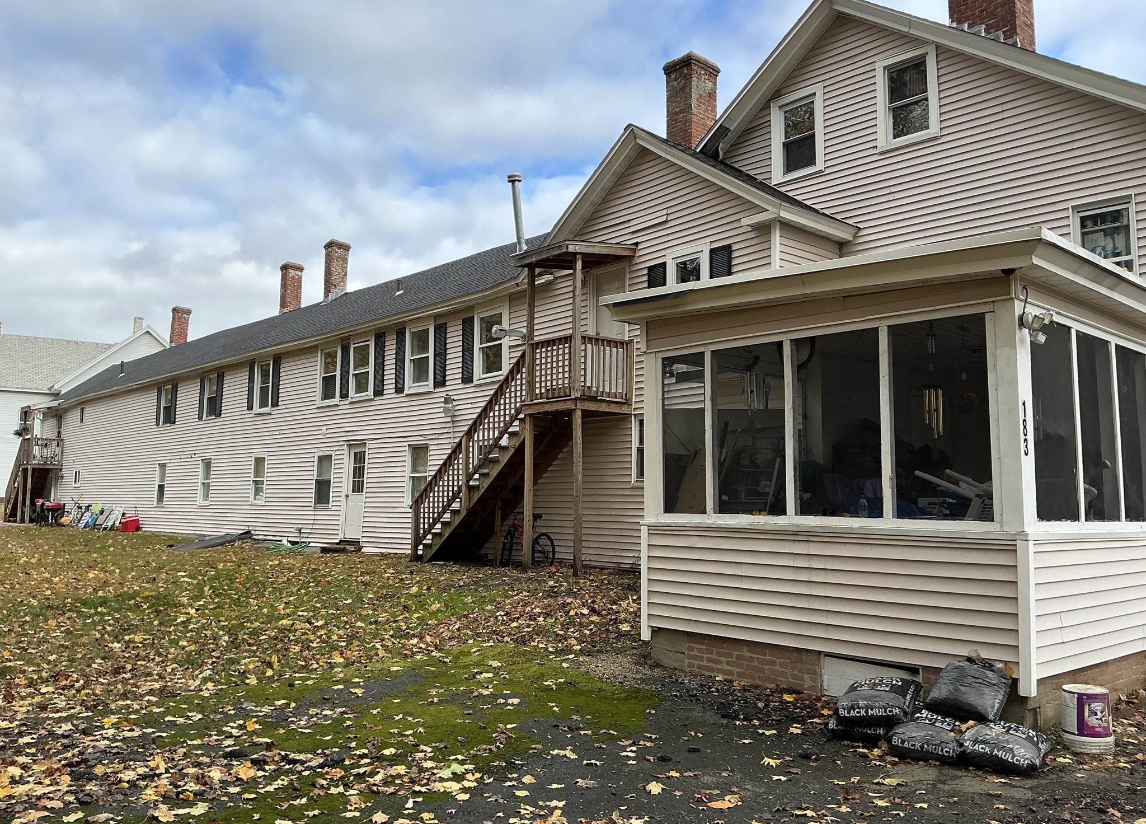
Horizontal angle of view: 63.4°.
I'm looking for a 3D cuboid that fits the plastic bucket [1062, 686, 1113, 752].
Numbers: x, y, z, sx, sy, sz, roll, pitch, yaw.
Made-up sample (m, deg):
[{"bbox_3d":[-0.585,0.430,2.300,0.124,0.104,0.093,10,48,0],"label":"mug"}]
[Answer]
[{"bbox_3d":[3.239,1.926,5.830,0.290,0.360,0.290,0,-6,1],"label":"plastic bucket"}]

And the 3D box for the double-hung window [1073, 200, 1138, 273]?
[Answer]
[{"bbox_3d":[6.705,-1.955,11.682,0.120,1.494,0.727,6,-8,-43],"label":"double-hung window"}]

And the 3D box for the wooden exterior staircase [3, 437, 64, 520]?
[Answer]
[{"bbox_3d":[-21.434,2.748,36.831,1.120,3.240,3.350,6,-8,-43],"label":"wooden exterior staircase"}]

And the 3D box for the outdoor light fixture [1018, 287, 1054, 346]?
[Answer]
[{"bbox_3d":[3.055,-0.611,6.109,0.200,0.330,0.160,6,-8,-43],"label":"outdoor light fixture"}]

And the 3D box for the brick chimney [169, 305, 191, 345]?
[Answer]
[{"bbox_3d":[-16.276,-3.560,38.347,0.671,1.622,0.651,6,-8,-43],"label":"brick chimney"}]

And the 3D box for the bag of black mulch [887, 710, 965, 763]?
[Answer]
[{"bbox_3d":[2.259,1.990,5.758,0.450,0.170,0.660,-3,-7,34],"label":"bag of black mulch"}]

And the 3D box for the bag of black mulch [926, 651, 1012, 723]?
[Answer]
[{"bbox_3d":[2.526,1.759,5.880,0.430,0.180,0.480,-6,23,46],"label":"bag of black mulch"}]

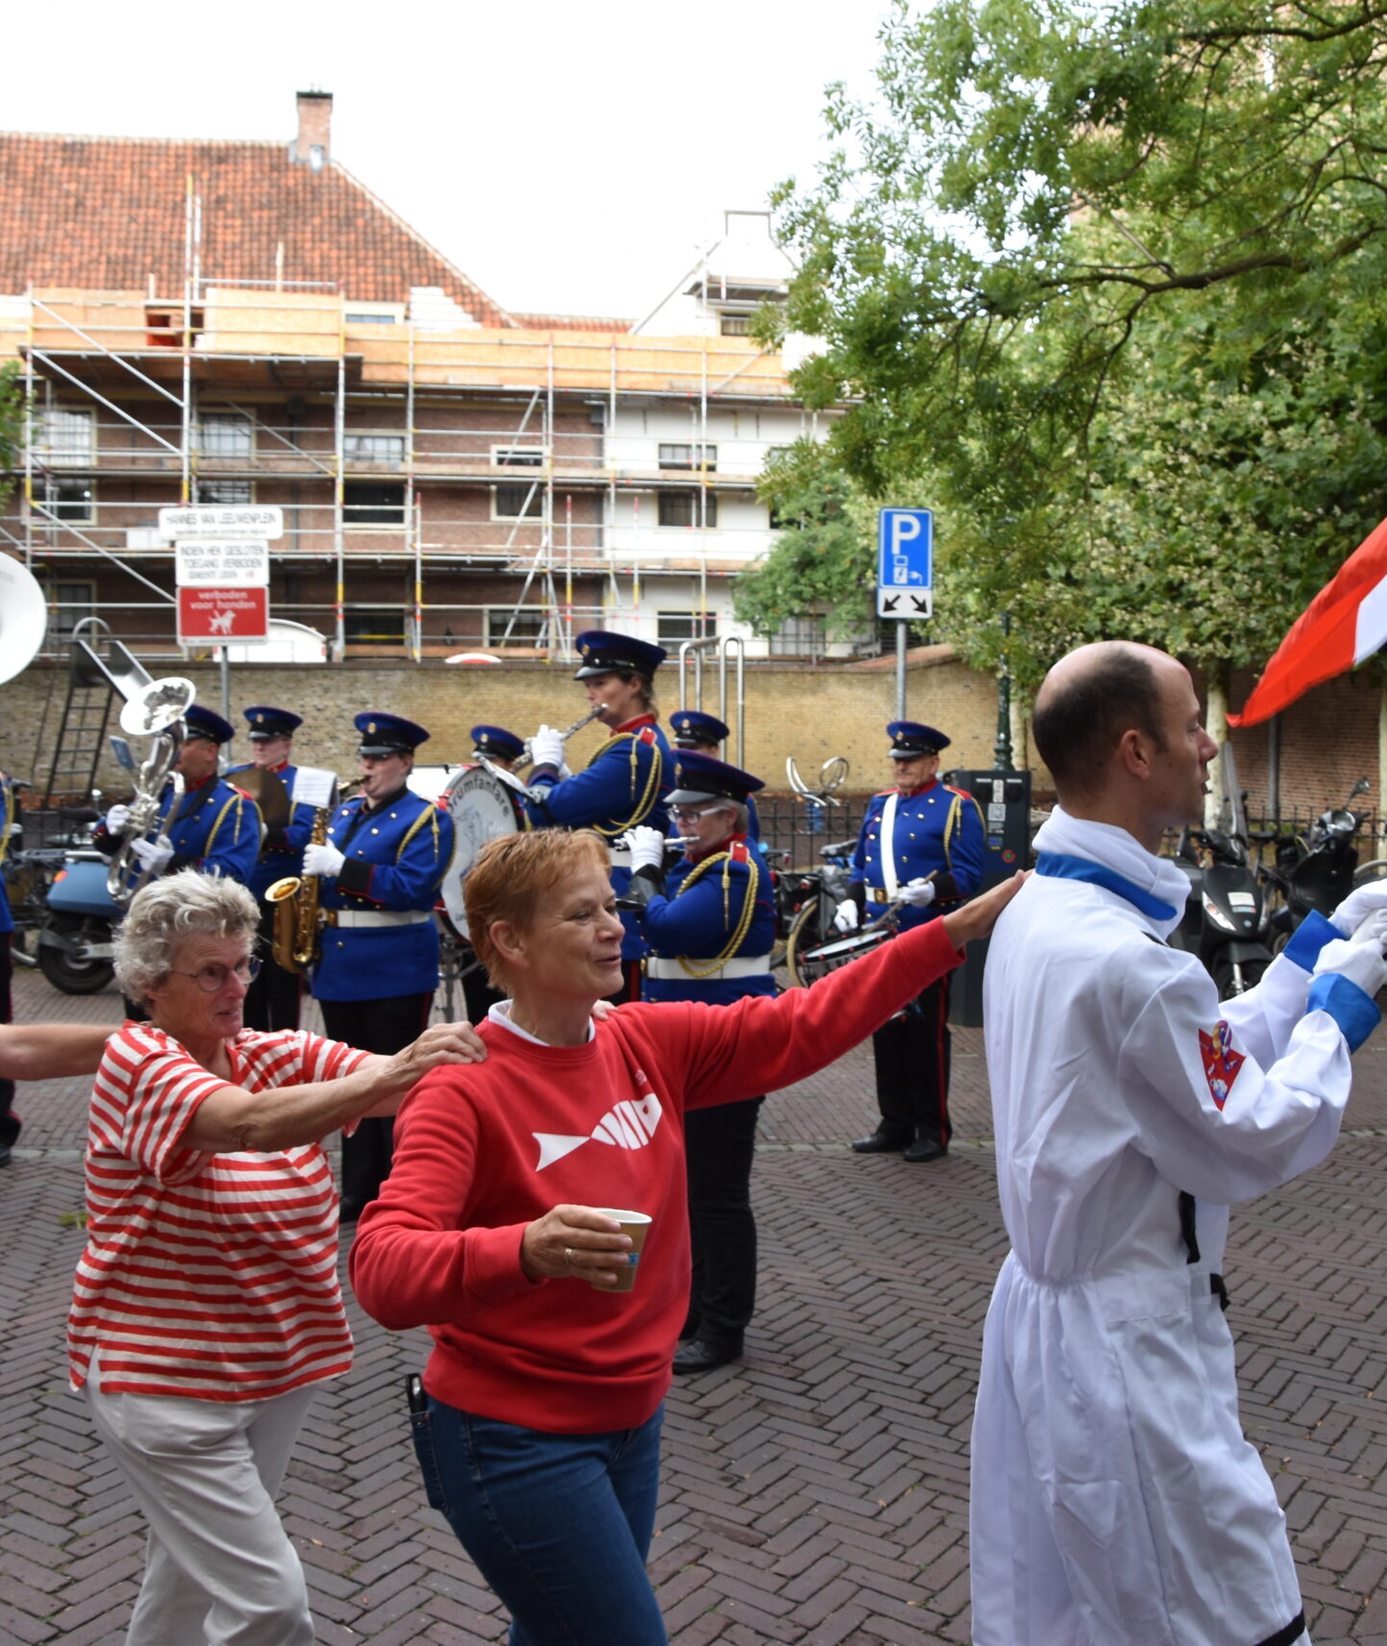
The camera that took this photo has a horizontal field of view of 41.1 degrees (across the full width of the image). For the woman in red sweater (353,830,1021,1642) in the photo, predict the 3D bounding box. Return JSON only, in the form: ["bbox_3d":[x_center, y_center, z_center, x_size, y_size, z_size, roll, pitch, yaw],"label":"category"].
[{"bbox_3d":[-0.023,0.785,2.399,0.540,1.570,0.850,-2,4,-45],"label":"woman in red sweater"}]

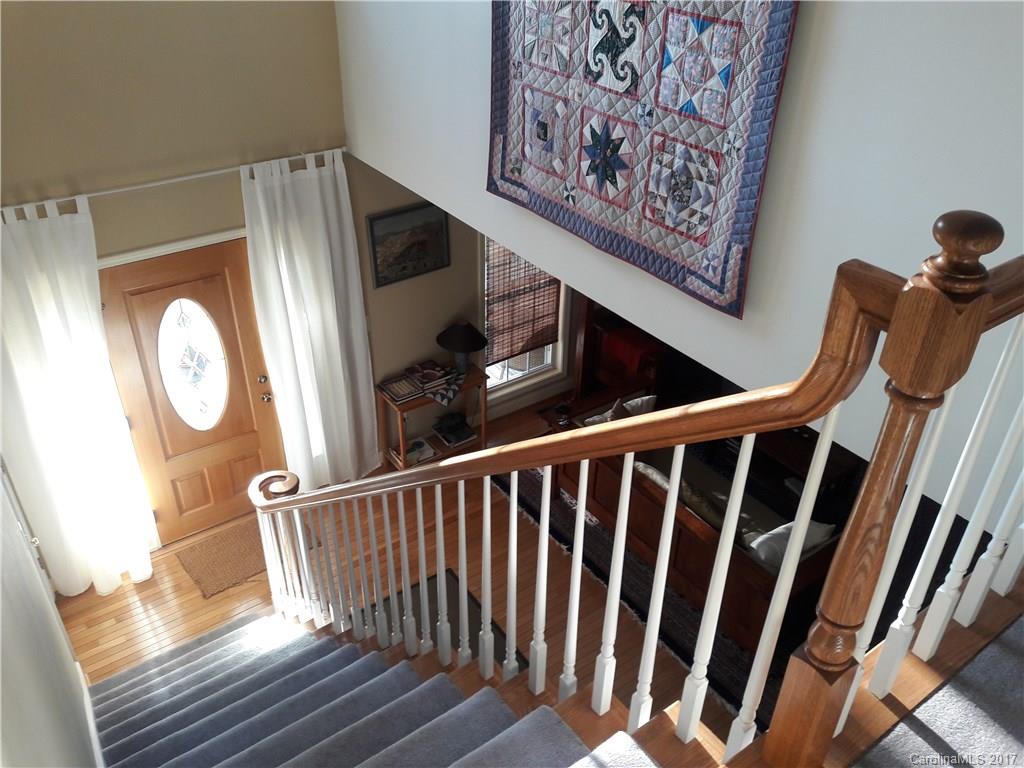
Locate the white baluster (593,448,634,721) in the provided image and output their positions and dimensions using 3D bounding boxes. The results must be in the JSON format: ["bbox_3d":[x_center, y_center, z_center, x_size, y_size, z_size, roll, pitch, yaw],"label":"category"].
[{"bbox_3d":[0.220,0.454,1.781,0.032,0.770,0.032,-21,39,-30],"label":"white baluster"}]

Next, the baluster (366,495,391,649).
[{"bbox_3d":[-0.504,0.718,3.115,0.033,0.765,0.033,-21,38,-30],"label":"baluster"}]

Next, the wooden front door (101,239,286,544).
[{"bbox_3d":[-1.983,0.102,5.313,0.921,2.030,0.050,-21,38,-30],"label":"wooden front door"}]

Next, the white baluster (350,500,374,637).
[{"bbox_3d":[-0.577,0.785,3.275,0.033,0.861,0.033,-21,38,-30],"label":"white baluster"}]

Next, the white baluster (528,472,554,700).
[{"bbox_3d":[0.076,0.507,2.042,0.033,0.774,0.033,-21,39,-30],"label":"white baluster"}]

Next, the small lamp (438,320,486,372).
[{"bbox_3d":[-0.367,-0.261,6.108,0.370,0.420,0.370,1,33,0],"label":"small lamp"}]

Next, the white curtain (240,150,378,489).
[{"bbox_3d":[-1.303,-0.279,5.483,0.770,2.440,0.130,-21,38,-30],"label":"white curtain"}]

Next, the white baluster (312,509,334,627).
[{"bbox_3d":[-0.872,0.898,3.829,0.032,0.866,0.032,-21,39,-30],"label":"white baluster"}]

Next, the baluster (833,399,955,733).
[{"bbox_3d":[0.584,0.290,1.293,0.033,0.800,0.033,-21,38,-30],"label":"baluster"}]

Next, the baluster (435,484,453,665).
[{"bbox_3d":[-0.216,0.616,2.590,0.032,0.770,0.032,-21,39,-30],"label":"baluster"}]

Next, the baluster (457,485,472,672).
[{"bbox_3d":[-0.145,0.626,2.468,0.033,0.867,0.033,-21,39,-30],"label":"baluster"}]

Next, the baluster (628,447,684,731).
[{"bbox_3d":[0.292,0.468,1.674,0.033,0.866,0.033,-21,39,-30],"label":"baluster"}]

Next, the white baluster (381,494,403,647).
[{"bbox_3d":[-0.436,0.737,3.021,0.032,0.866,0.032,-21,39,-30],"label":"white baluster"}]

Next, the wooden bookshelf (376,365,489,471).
[{"bbox_3d":[-0.580,0.292,6.354,0.776,0.704,0.300,-21,39,-30],"label":"wooden bookshelf"}]

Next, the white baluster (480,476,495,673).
[{"bbox_3d":[-0.070,0.559,2.309,0.033,0.765,0.033,-21,38,-30],"label":"white baluster"}]

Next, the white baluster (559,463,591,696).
[{"bbox_3d":[0.146,0.521,1.939,0.033,0.867,0.033,-21,39,-30],"label":"white baluster"}]

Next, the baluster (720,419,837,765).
[{"bbox_3d":[0.436,0.406,1.389,0.033,0.880,0.033,-21,38,-30],"label":"baluster"}]

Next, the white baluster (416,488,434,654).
[{"bbox_3d":[-0.291,0.678,2.733,0.033,0.867,0.033,-21,39,-30],"label":"white baluster"}]

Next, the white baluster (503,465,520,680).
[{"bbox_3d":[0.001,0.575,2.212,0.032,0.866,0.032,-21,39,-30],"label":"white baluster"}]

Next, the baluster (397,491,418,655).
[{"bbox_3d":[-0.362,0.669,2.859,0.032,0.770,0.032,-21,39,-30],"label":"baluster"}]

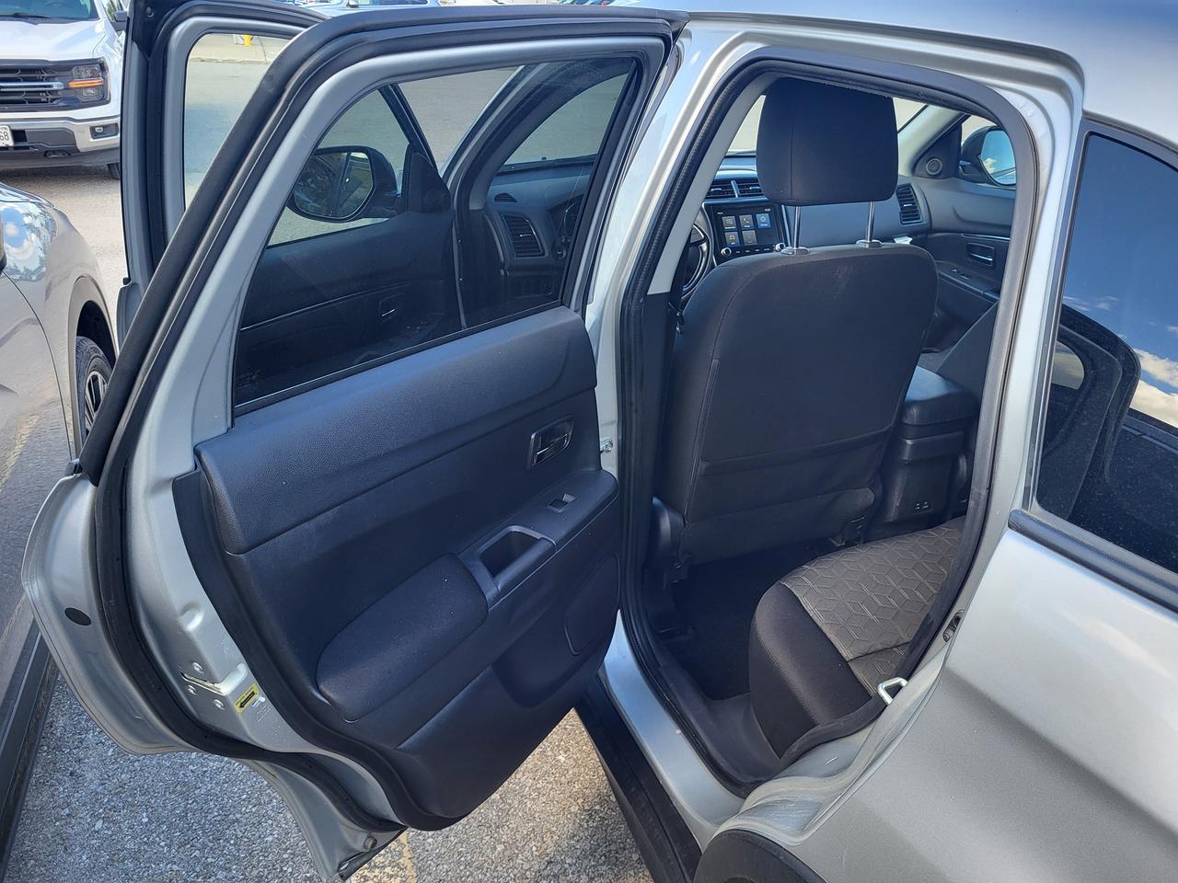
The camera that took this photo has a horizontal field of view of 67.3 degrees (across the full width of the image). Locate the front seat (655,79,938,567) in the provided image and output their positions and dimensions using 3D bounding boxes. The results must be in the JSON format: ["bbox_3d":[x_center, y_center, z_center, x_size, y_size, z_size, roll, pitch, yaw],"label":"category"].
[{"bbox_3d":[0.300,-0.251,1.931,0.540,1.080,0.750,-9,27,-19],"label":"front seat"}]

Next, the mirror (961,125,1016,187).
[{"bbox_3d":[1.274,-0.898,2.817,0.225,0.185,0.140,-5,25,-11],"label":"mirror"}]

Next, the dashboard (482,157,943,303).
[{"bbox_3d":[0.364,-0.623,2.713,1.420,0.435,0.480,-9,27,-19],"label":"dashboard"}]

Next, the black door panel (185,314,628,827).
[{"bbox_3d":[-0.164,0.220,1.237,0.130,0.715,0.695,18,29,35],"label":"black door panel"}]

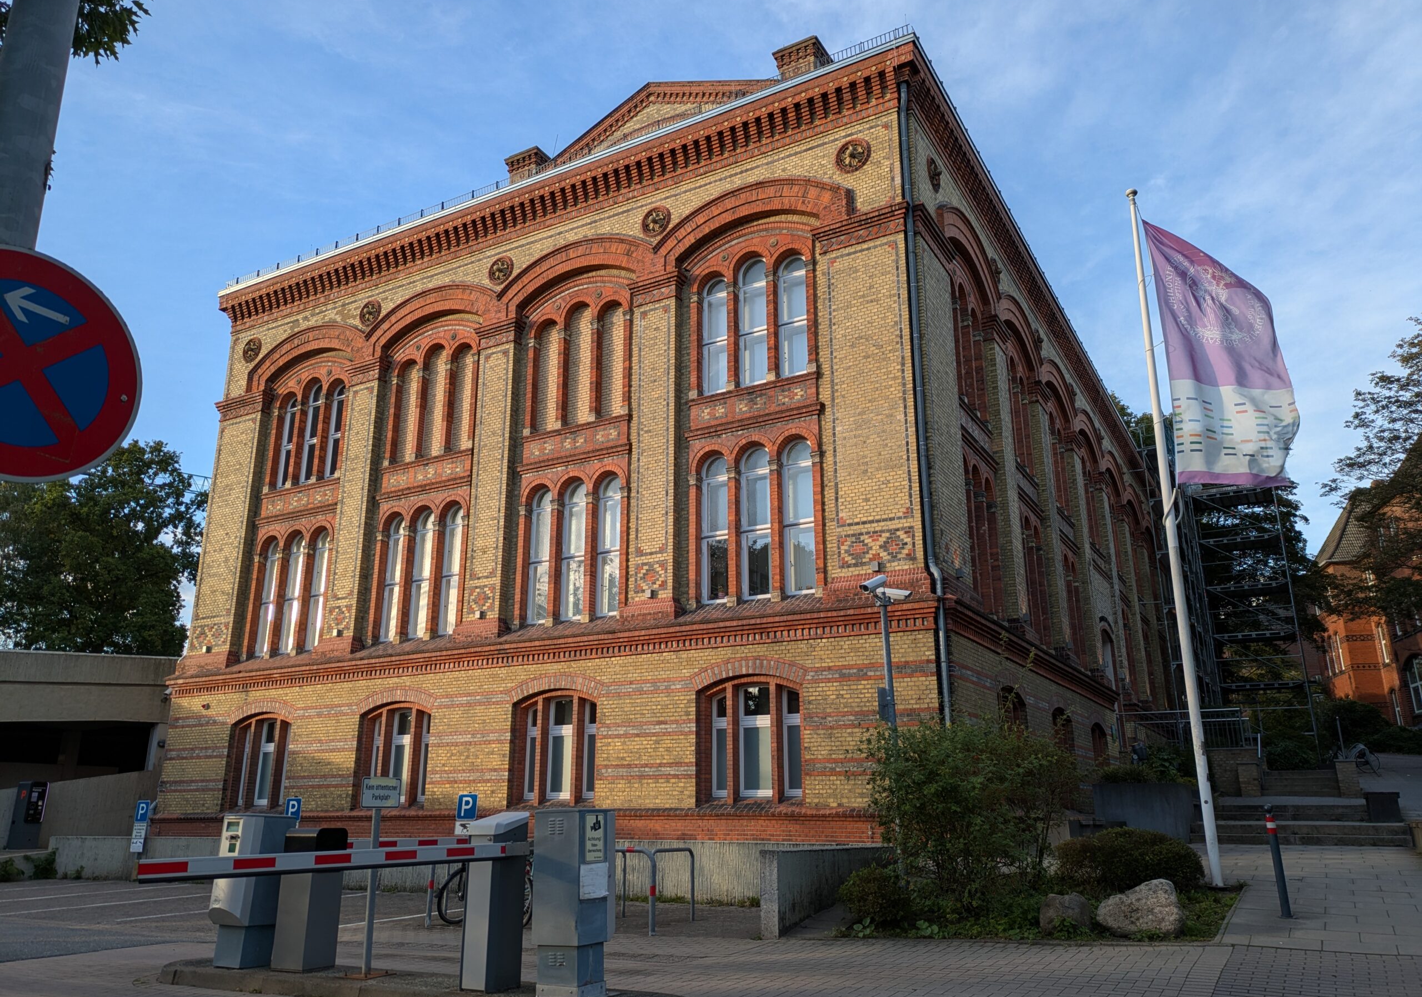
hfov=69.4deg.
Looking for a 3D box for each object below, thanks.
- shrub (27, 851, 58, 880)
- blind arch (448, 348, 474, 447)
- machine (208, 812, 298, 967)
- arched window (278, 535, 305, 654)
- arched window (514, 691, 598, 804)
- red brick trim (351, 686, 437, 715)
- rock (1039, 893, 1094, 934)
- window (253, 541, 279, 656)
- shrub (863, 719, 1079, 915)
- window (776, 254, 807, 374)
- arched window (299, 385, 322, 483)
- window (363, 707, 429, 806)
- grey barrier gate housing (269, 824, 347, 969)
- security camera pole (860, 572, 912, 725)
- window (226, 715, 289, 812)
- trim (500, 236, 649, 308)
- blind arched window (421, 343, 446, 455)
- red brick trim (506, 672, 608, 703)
[{"bbox_3d":[-14.270,7.821,21.920,0.680,0.660,0.500,10,-20,-30],"label":"shrub"},{"bbox_3d":[-6.556,-2.720,27.204,0.820,2.950,0.270,-10,-19,28],"label":"blind arch"},{"bbox_3d":[-3.772,3.194,8.396,0.370,1.160,0.490,-10,-19,28],"label":"machine"},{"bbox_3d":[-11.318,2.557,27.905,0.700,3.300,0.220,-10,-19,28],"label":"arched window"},{"bbox_3d":[-3.183,5.290,21.795,2.250,2.280,0.320,-10,-19,28],"label":"arched window"},{"bbox_3d":[-7.473,4.800,24.451,2.740,0.630,0.180,-10,-20,28],"label":"red brick trim"},{"bbox_3d":[3.069,3.596,8.869,0.470,0.380,0.400,-5,-18,17],"label":"rock"},{"bbox_3d":[-12.474,2.775,29.114,0.820,3.330,0.250,-10,-19,28],"label":"window"},{"bbox_3d":[3.079,3.742,12.207,2.350,2.080,2.050,-10,-20,28],"label":"shrub"},{"bbox_3d":[1.855,-4.080,22.801,0.800,2.920,0.250,-10,-19,28],"label":"window"},{"bbox_3d":[-9.849,-1.669,25.458,0.640,2.620,0.200,-9,-19,28],"label":"arched window"},{"bbox_3d":[-7.140,5.943,23.763,2.270,2.270,0.320,-10,-19,28],"label":"window"},{"bbox_3d":[-3.545,3.535,9.107,0.353,1.170,0.384,-7,-18,23],"label":"grey barrier gate housing"},{"bbox_3d":[2.059,2.649,11.808,0.580,3.590,0.500,-3,-17,10],"label":"security camera pole"},{"bbox_3d":[-11.593,6.892,26.852,2.380,2.500,0.350,-10,-19,28],"label":"window"},{"bbox_3d":[-3.307,-5.533,25.350,4.660,1.250,0.450,-10,-19,28],"label":"trim"},{"bbox_3d":[-7.313,-2.601,27.270,0.740,3.120,0.220,-10,-19,28],"label":"blind arched window"},{"bbox_3d":[-3.296,4.069,22.182,2.720,0.650,0.180,-10,-20,28],"label":"red brick trim"}]

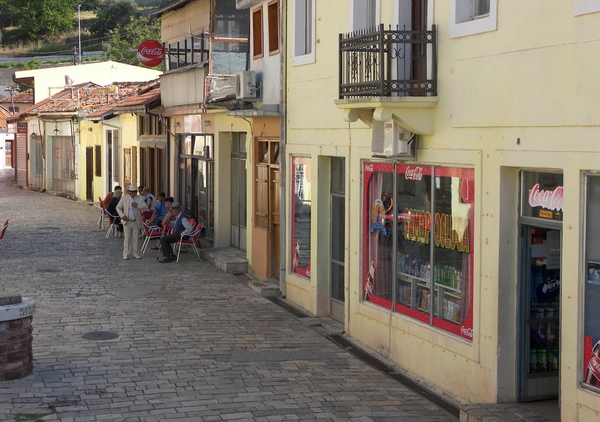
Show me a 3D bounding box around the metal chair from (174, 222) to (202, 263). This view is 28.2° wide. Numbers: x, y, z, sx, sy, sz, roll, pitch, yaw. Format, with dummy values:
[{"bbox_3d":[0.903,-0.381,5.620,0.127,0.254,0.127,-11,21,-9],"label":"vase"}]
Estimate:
[{"bbox_3d":[-2.445,0.684,26.300,0.570,0.820,0.560,-1,4,-16],"label":"metal chair"}]

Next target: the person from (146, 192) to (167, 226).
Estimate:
[{"bbox_3d":[-3.483,0.251,29.412,0.660,1.340,0.500,0,4,-9],"label":"person"}]

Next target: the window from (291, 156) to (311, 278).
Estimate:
[{"bbox_3d":[0.002,0.109,21.257,0.100,2.130,1.220,-1,4,-17],"label":"window"}]

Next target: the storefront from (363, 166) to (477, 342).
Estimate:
[{"bbox_3d":[1.573,0.410,16.657,0.200,2.200,3.840,-1,4,-18],"label":"storefront"}]

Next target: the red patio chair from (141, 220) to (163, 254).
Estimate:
[{"bbox_3d":[-3.496,0.603,28.326,0.560,0.830,0.550,-1,4,-16],"label":"red patio chair"}]

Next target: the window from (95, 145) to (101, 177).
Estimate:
[{"bbox_3d":[-7.245,-1.794,43.000,0.120,1.120,1.000,-1,4,-20],"label":"window"}]

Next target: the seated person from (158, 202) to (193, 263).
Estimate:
[{"bbox_3d":[-2.723,0.478,26.200,0.740,1.270,0.520,-1,4,-16],"label":"seated person"}]

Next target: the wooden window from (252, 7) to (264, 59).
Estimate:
[{"bbox_3d":[-0.857,-3.677,24.745,0.120,1.040,1.050,-1,4,-13],"label":"wooden window"}]

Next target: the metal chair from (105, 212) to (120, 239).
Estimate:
[{"bbox_3d":[-4.867,0.301,31.582,0.570,0.830,0.550,-1,4,-17],"label":"metal chair"}]

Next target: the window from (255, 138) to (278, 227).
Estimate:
[{"bbox_3d":[-0.652,-0.496,23.284,0.150,1.760,1.500,-1,4,-18],"label":"window"}]

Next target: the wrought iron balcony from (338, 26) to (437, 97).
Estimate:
[{"bbox_3d":[1.145,-1.952,15.862,0.760,0.920,1.680,-1,4,-17],"label":"wrought iron balcony"}]

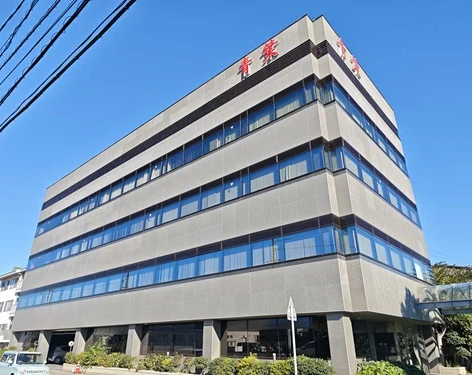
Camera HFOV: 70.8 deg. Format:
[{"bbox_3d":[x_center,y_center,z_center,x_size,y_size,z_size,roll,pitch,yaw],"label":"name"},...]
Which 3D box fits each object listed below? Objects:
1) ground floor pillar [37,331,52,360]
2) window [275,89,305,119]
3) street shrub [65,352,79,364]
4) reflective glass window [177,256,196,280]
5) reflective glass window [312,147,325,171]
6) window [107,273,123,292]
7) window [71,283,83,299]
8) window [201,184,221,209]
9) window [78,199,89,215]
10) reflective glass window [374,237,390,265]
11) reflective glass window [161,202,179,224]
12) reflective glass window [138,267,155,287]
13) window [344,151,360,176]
[{"bbox_3d":[-16.848,13.949,29.041,0.699,2.515,0.660,-21,-32,37],"label":"ground floor pillar"},{"bbox_3d":[2.756,-4.210,16.928,1.790,1.140,0.120,-20,-32,37],"label":"window"},{"bbox_3d":[-10.102,10.501,20.400,0.700,0.680,0.700,-20,-32,37],"label":"street shrub"},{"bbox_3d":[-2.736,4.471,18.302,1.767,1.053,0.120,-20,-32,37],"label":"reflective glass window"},{"bbox_3d":[3.927,-1.326,15.638,0.699,1.118,0.120,-21,-32,37],"label":"reflective glass window"},{"bbox_3d":[-8.141,6.445,22.292,1.748,1.038,0.100,-21,-32,37],"label":"window"},{"bbox_3d":[-12.485,8.170,26.178,1.790,1.140,0.120,-20,-32,37],"label":"window"},{"bbox_3d":[-1.397,0.626,18.781,1.790,1.140,0.120,-20,-32,37],"label":"window"},{"bbox_3d":[-13.889,2.003,30.368,1.790,1.140,0.120,-20,-32,37],"label":"window"},{"bbox_3d":[6.712,2.992,15.006,0.120,1.140,1.790,-20,-32,37],"label":"reflective glass window"},{"bbox_3d":[-4.011,1.680,20.423,1.760,1.021,0.100,-21,-32,37],"label":"reflective glass window"},{"bbox_3d":[-5.550,5.582,20.578,1.790,1.140,0.120,-20,-32,37],"label":"reflective glass window"},{"bbox_3d":[5.671,-1.060,16.177,0.120,1.054,1.880,-21,-32,37],"label":"window"}]

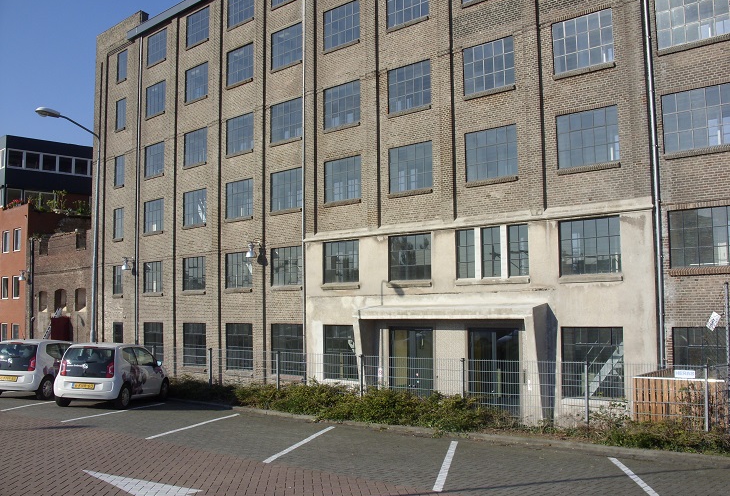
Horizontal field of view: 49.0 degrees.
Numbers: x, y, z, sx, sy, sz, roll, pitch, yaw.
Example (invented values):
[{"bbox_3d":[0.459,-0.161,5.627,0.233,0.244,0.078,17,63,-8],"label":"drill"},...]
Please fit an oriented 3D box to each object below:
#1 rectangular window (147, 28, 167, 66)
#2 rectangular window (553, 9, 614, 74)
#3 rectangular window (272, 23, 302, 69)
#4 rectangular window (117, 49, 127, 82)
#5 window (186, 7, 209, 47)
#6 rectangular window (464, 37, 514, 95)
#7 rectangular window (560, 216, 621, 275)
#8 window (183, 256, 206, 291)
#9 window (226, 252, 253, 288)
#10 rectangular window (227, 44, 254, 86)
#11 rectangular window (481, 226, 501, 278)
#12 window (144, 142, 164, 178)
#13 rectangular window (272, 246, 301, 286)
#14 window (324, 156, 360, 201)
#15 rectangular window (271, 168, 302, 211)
[{"bbox_3d":[-9.804,-9.442,37.710,0.150,1.483,1.812,4,-6,-44],"label":"rectangular window"},{"bbox_3d":[5.690,-5.436,21.120,0.150,1.491,1.820,4,-6,-44],"label":"rectangular window"},{"bbox_3d":[-2.808,-7.361,29.411,0.160,1.453,1.795,3,-6,-44],"label":"rectangular window"},{"bbox_3d":[-11.832,-8.865,39.052,0.140,1.420,0.979,4,-6,-44],"label":"rectangular window"},{"bbox_3d":[-7.357,-9.674,35.123,0.150,1.483,1.815,4,-6,-44],"label":"window"},{"bbox_3d":[3.531,-5.165,22.763,0.140,1.430,1.783,4,-6,-44],"label":"rectangular window"},{"bbox_3d":[5.672,-0.045,20.171,0.140,1.408,1.758,4,-6,-44],"label":"rectangular window"},{"bbox_3d":[-7.318,1.123,34.224,0.150,1.438,1.815,4,-6,-44],"label":"window"},{"bbox_3d":[-4.794,0.861,30.922,0.160,1.368,1.778,3,-6,-44],"label":"window"},{"bbox_3d":[-4.894,-7.143,31.450,0.140,1.424,1.787,4,-6,-43],"label":"rectangular window"},{"bbox_3d":[3.516,0.125,22.377,0.140,1.408,0.645,4,-6,-44],"label":"rectangular window"},{"bbox_3d":[-9.421,-3.978,36.133,0.160,1.426,1.767,3,-6,-44],"label":"window"},{"bbox_3d":[-2.782,0.640,28.628,0.140,1.373,1.798,4,-6,-43],"label":"rectangular window"},{"bbox_3d":[-0.743,-2.311,27.007,0.140,1.450,1.789,4,-6,-44],"label":"window"},{"bbox_3d":[-2.837,-2.088,28.835,0.140,1.430,1.798,4,-6,-43],"label":"rectangular window"}]

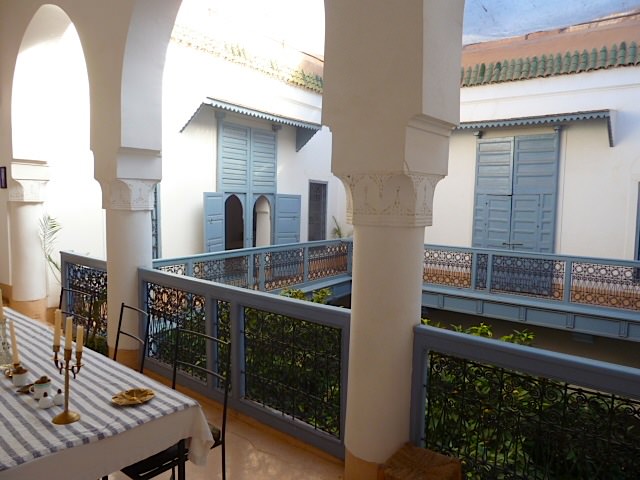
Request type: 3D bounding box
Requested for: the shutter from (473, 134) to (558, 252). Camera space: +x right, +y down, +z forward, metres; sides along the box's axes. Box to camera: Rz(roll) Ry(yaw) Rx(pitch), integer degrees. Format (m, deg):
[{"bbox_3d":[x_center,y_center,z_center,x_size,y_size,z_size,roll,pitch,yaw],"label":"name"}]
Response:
[{"bbox_3d":[3.499,-0.455,8.403,1.420,2.780,0.130,5,6,39],"label":"shutter"}]

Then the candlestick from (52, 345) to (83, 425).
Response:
[{"bbox_3d":[-0.952,0.543,1.730,0.150,0.268,0.095,4,5,28],"label":"candlestick"}]

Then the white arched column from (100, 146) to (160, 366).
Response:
[{"bbox_3d":[-1.773,0.192,4.321,0.435,2.020,0.435,5,6,39],"label":"white arched column"}]

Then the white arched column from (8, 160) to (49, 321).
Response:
[{"bbox_3d":[-3.908,-0.013,6.189,0.435,2.020,0.435,5,6,39],"label":"white arched column"}]

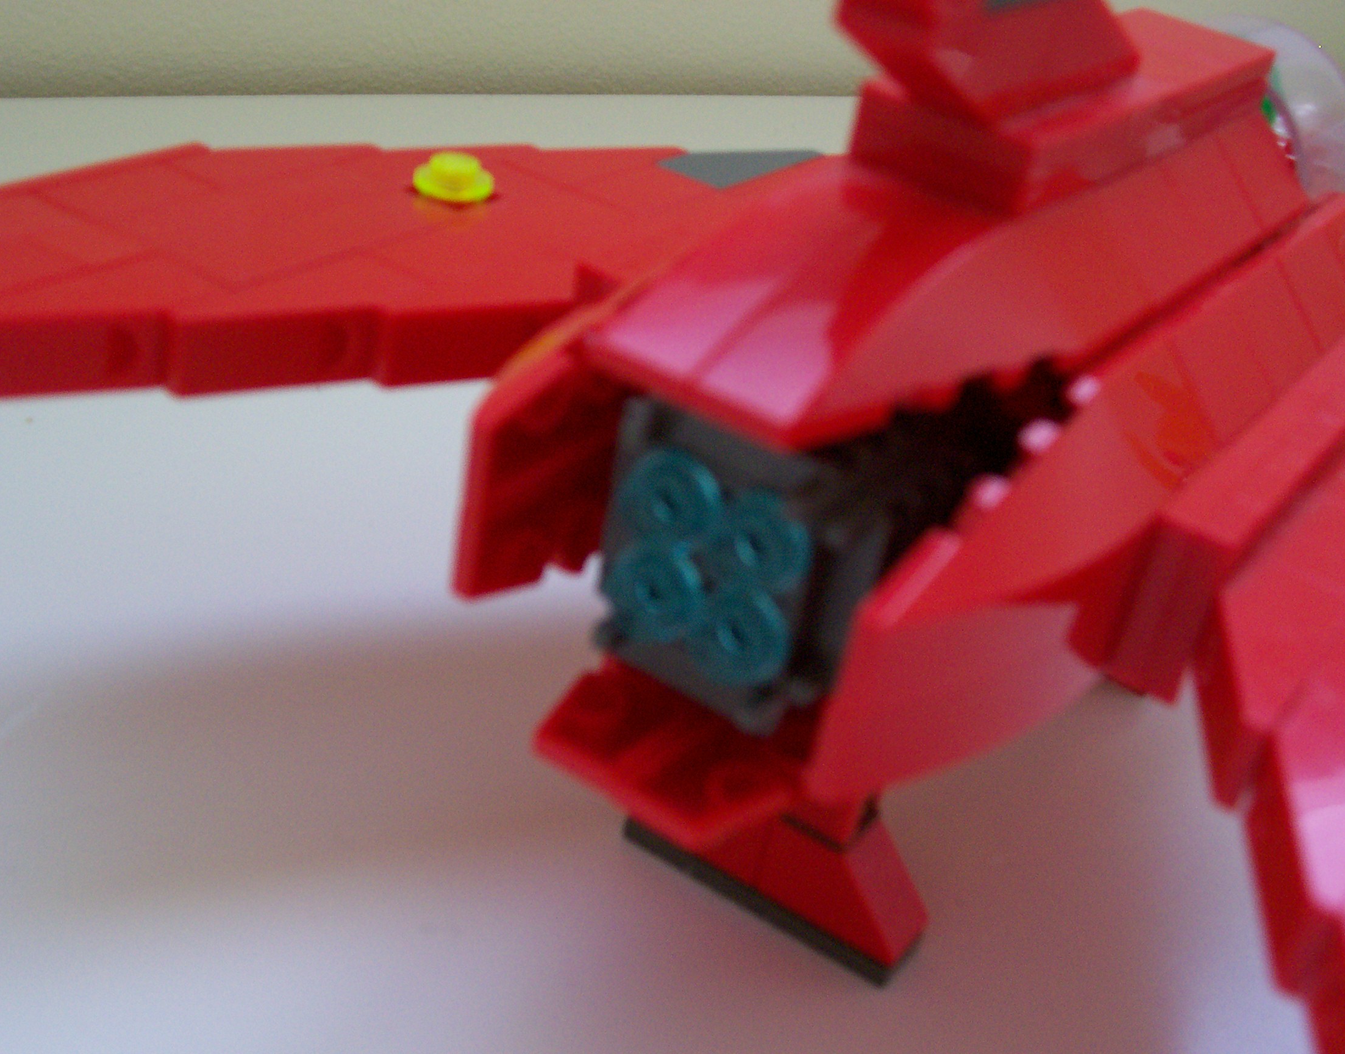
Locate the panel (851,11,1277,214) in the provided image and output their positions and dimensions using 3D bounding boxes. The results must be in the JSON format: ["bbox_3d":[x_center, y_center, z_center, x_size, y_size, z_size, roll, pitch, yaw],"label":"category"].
[{"bbox_3d":[0.038,-0.040,0.158,0.016,0.006,0.064,26,33,25],"label":"panel"}]

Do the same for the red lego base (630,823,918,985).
[{"bbox_3d":[0.012,0.033,0.177,0.032,0.013,0.009,26,33,25],"label":"red lego base"}]

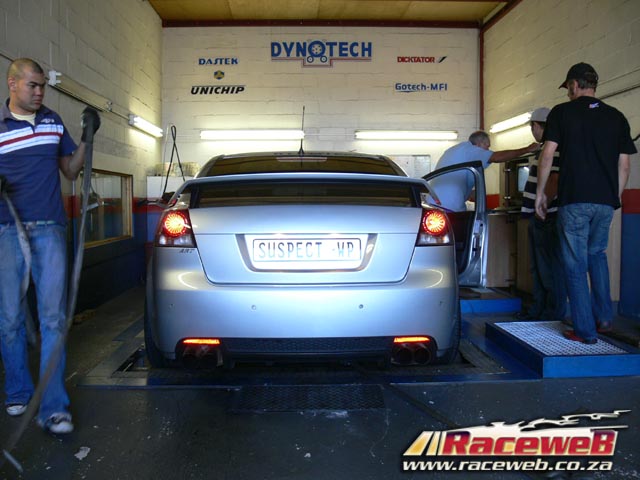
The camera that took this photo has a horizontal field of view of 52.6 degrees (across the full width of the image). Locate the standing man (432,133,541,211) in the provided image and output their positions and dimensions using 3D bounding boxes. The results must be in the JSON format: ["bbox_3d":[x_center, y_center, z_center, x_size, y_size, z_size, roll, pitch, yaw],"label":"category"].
[{"bbox_3d":[1.668,-0.291,6.600,1.000,1.630,0.580,-2,4,-25],"label":"standing man"}]

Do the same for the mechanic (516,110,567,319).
[{"bbox_3d":[1.908,-0.221,5.500,0.480,1.850,0.520,2,4,32],"label":"mechanic"}]

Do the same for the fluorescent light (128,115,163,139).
[{"bbox_3d":[-2.191,-1.435,8.220,0.100,0.130,1.530,0,3,-3],"label":"fluorescent light"}]

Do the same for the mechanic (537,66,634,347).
[{"bbox_3d":[1.778,-0.256,4.300,0.600,1.830,0.520,-1,3,-9],"label":"mechanic"}]

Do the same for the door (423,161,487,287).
[{"bbox_3d":[1.053,-0.152,5.950,0.180,1.100,1.150,-3,4,-39],"label":"door"}]

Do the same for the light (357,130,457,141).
[{"bbox_3d":[1.267,-1.531,9.480,1.530,0.130,0.100,0,3,-3],"label":"light"}]

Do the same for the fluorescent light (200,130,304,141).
[{"bbox_3d":[-0.981,-1.518,9.400,1.530,0.130,0.100,0,3,-3],"label":"fluorescent light"}]

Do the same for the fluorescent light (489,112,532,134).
[{"bbox_3d":[2.454,-1.485,8.250,0.100,0.130,1.530,0,3,-3],"label":"fluorescent light"}]

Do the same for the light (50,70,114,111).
[{"bbox_3d":[-2.077,-1.283,5.720,0.100,0.130,1.530,0,3,-3],"label":"light"}]

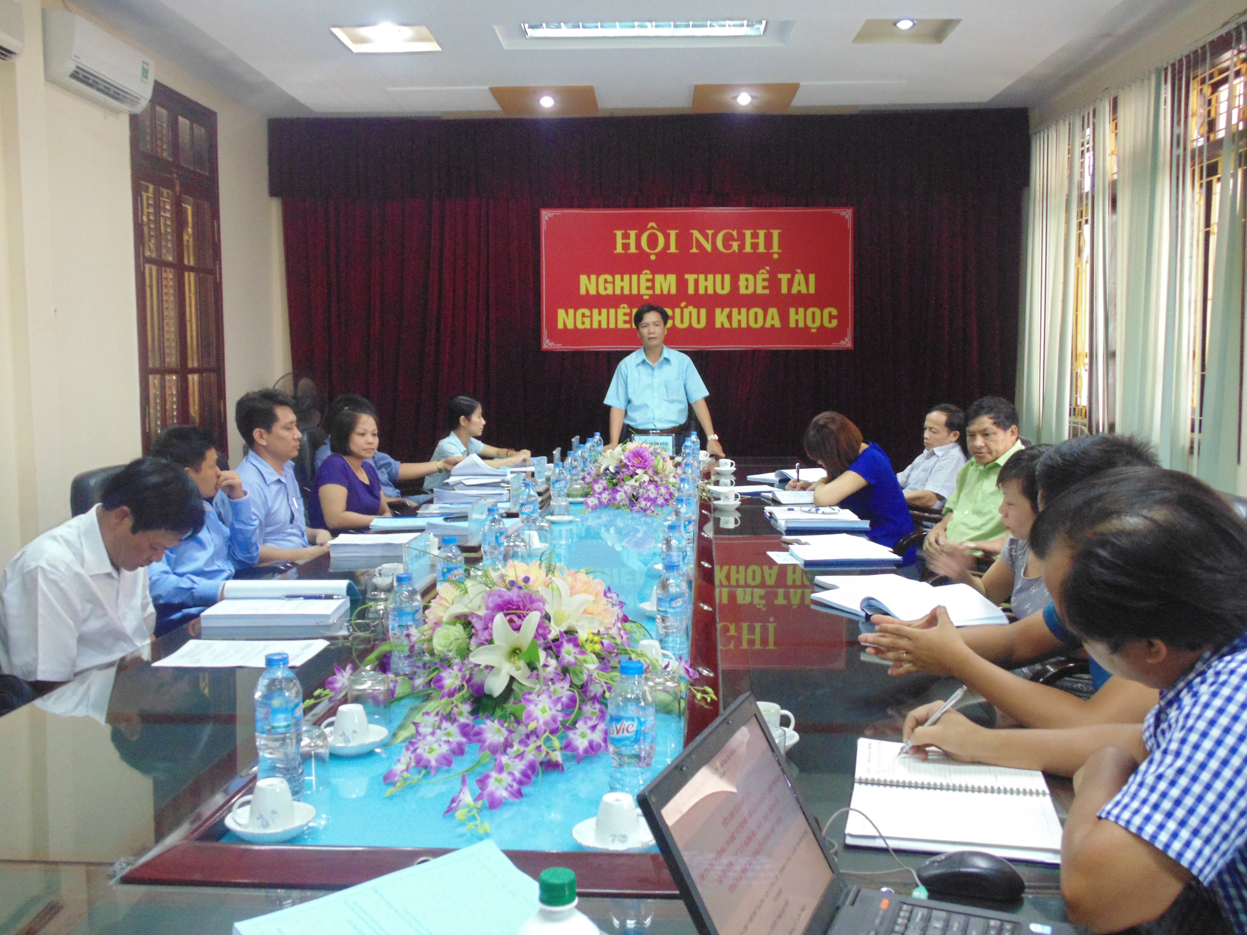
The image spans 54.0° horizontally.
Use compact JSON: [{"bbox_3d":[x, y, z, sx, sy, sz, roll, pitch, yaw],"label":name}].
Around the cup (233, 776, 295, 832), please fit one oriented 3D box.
[{"bbox_3d":[-0.465,0.435,1.584,0.078,0.056,0.059,-2,5,-14],"label":"cup"}]

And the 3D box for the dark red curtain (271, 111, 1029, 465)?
[{"bbox_3d":[0.152,-0.855,8.087,4.920,2.870,0.220,0,5,1],"label":"dark red curtain"}]

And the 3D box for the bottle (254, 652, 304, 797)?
[{"bbox_3d":[-0.488,0.363,1.727,0.067,0.198,0.067,0,5,4],"label":"bottle"}]

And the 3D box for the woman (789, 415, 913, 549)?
[{"bbox_3d":[0.969,0.323,5.047,0.640,1.120,0.470,0,5,4],"label":"woman"}]

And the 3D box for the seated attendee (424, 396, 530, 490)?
[{"bbox_3d":[-0.767,0.187,6.510,0.630,1.130,0.460,1,5,11],"label":"seated attendee"}]

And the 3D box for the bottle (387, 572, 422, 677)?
[{"bbox_3d":[-0.427,0.303,2.381,0.067,0.197,0.067,0,5,4],"label":"bottle"}]

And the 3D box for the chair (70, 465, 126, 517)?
[{"bbox_3d":[-1.071,0.519,3.330,0.660,1.060,0.620,0,5,4],"label":"chair"}]

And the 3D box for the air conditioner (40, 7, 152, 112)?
[{"bbox_3d":[-2.324,-1.799,5.502,0.180,0.290,0.800,0,5,1],"label":"air conditioner"}]

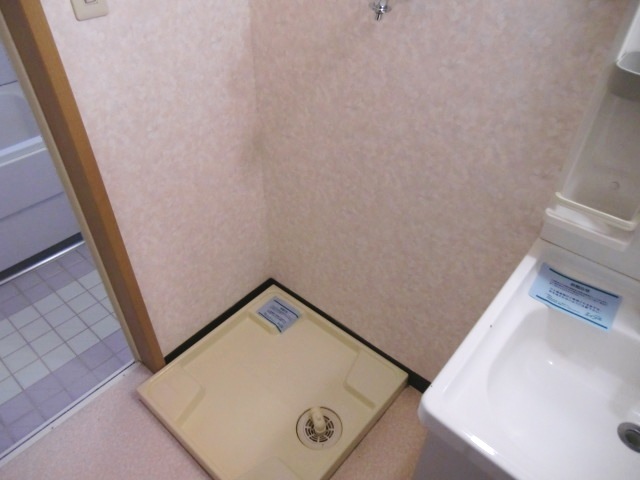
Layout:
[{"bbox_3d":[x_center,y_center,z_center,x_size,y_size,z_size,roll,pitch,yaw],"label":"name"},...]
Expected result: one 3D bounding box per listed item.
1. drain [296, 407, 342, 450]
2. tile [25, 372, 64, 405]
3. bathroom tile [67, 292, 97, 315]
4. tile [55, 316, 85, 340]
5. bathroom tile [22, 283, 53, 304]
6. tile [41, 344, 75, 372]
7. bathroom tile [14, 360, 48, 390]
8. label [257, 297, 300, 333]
[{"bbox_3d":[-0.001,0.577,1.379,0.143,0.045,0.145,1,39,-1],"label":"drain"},{"bbox_3d":[-0.985,0.540,1.591,0.096,0.009,0.092,30,47,29],"label":"tile"},{"bbox_3d":[-1.038,0.277,1.945,0.098,0.010,0.098,30,48,29],"label":"bathroom tile"},{"bbox_3d":[-1.027,0.369,1.837,0.098,0.010,0.098,30,48,29],"label":"tile"},{"bbox_3d":[-1.227,0.235,1.940,0.094,0.010,0.092,29,47,30],"label":"bathroom tile"},{"bbox_3d":[-0.989,0.449,1.685,0.094,0.010,0.092,29,47,30],"label":"tile"},{"bbox_3d":[-1.052,0.494,1.627,0.094,0.010,0.092,29,47,30],"label":"bathroom tile"},{"bbox_3d":[-0.159,0.289,1.722,0.142,0.012,0.106,30,48,29],"label":"label"}]

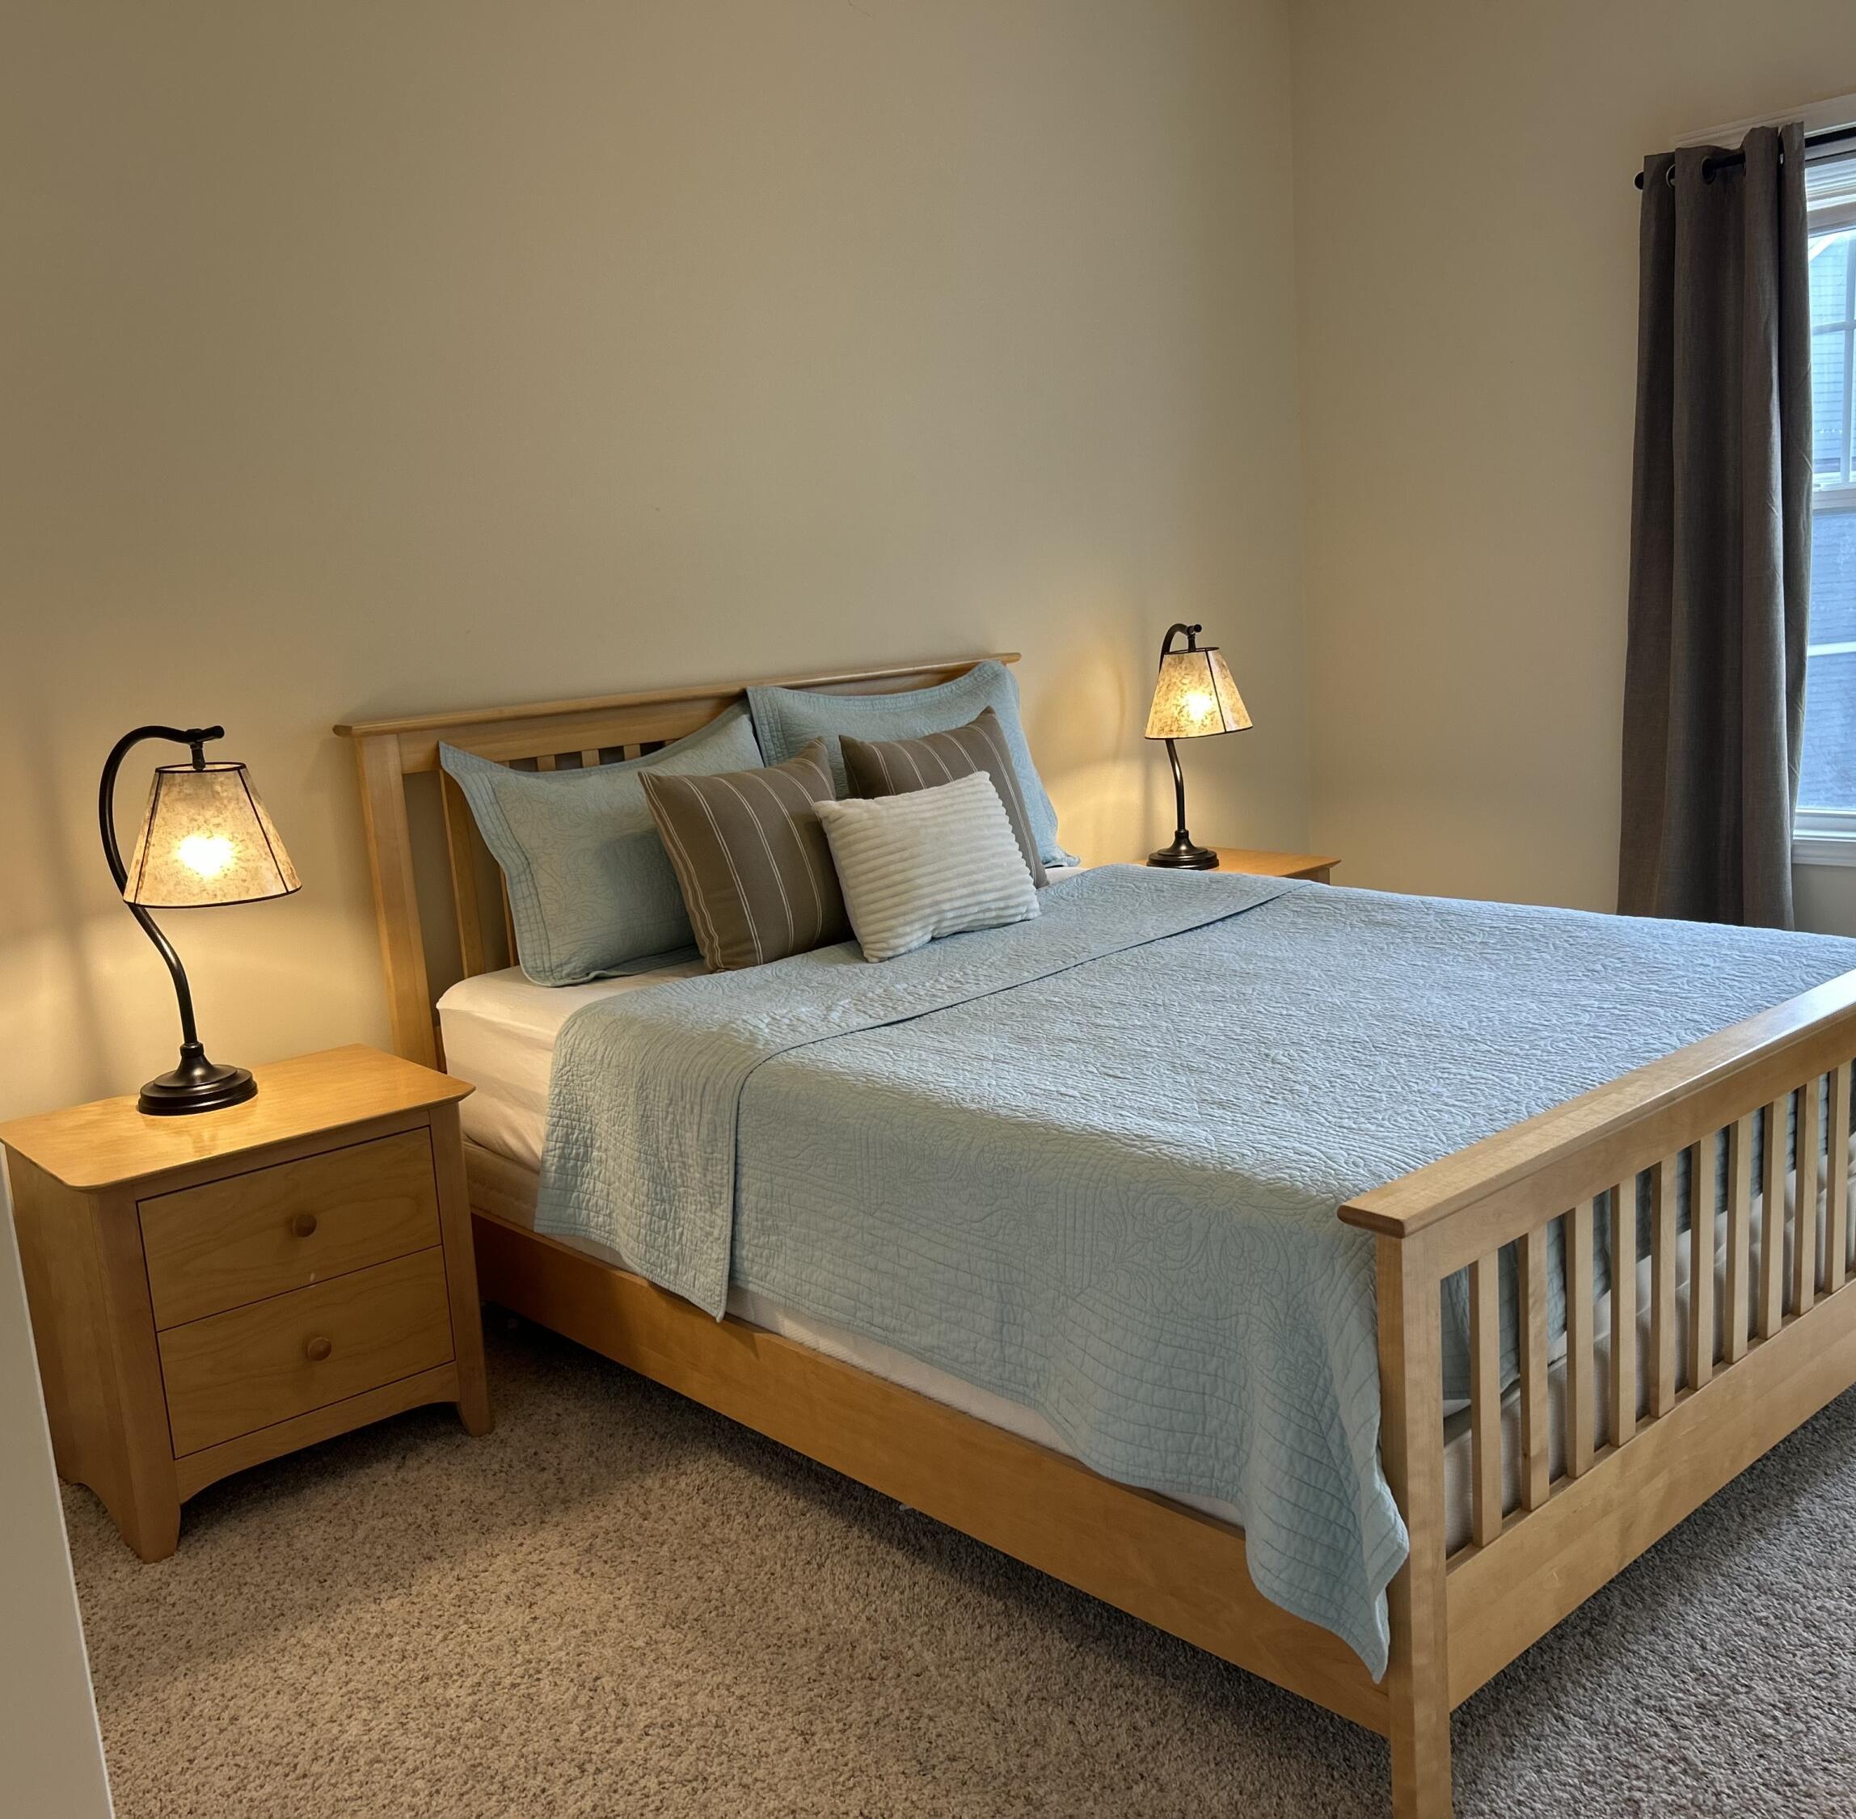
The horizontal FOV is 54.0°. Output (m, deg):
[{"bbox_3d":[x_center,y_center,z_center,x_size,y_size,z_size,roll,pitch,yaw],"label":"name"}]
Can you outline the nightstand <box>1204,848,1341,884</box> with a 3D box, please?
[{"bbox_3d":[0.683,0.207,4.571,0.615,0.596,0.490,-12,13,-41],"label":"nightstand"}]

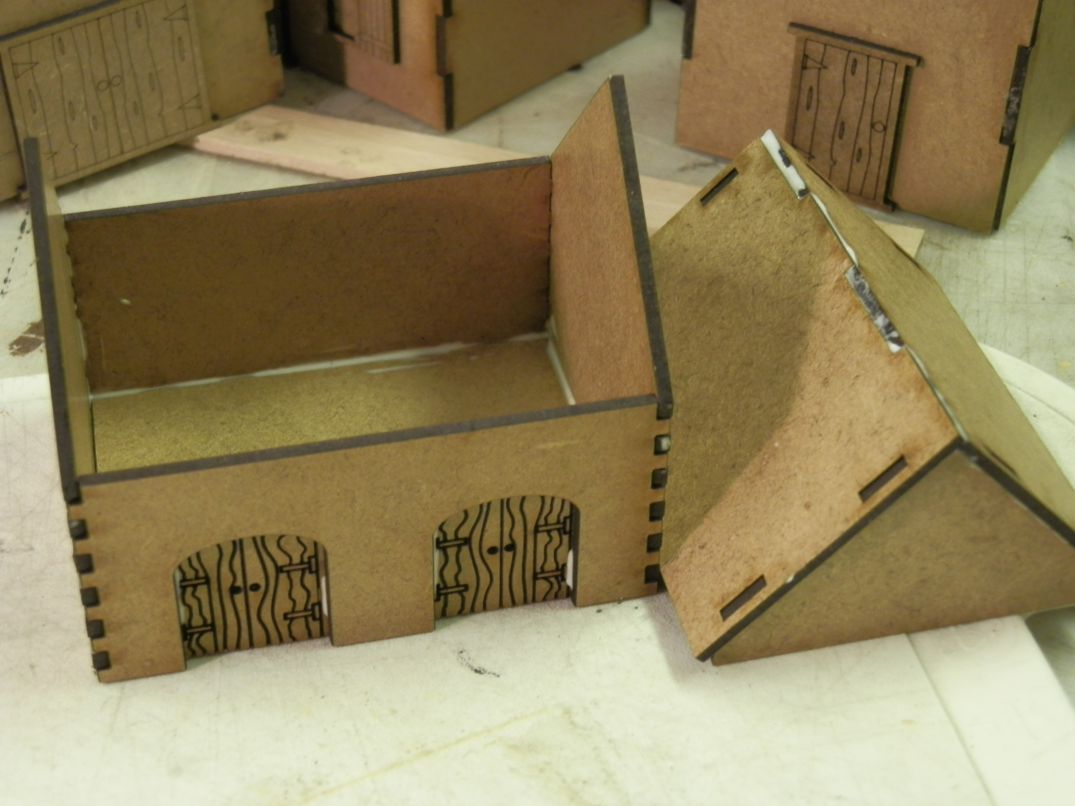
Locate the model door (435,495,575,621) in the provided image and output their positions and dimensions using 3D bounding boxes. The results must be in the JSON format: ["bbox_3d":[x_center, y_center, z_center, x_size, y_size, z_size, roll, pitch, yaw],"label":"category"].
[{"bbox_3d":[-0.005,0.021,0.274,0.021,0.024,0.003,-8,41,-11],"label":"model door"}]

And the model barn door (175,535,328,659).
[{"bbox_3d":[-0.040,0.026,0.268,0.021,0.024,0.003,-8,41,-11],"label":"model barn door"}]

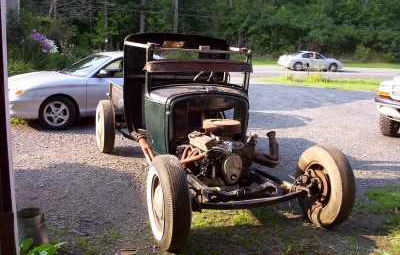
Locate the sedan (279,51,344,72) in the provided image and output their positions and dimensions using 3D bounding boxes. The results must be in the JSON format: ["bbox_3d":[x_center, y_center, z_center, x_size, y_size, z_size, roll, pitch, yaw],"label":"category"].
[{"bbox_3d":[8.180,-4.887,30.600,4.650,1.380,1.760,-1,12,-12],"label":"sedan"}]

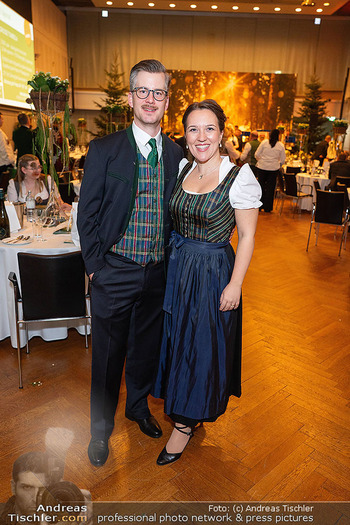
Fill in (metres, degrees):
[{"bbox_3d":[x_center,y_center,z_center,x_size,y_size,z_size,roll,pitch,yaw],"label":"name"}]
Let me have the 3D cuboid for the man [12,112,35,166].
[{"bbox_3d":[-2.369,-1.459,6.797,0.360,1.780,0.500,-10,21,-33],"label":"man"}]

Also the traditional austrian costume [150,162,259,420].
[{"bbox_3d":[0.114,0.163,2.037,0.470,1.310,0.410,8,18,19],"label":"traditional austrian costume"}]

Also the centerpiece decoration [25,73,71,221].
[{"bbox_3d":[-1.065,-0.989,3.736,0.380,1.250,0.370,2,17,0],"label":"centerpiece decoration"}]

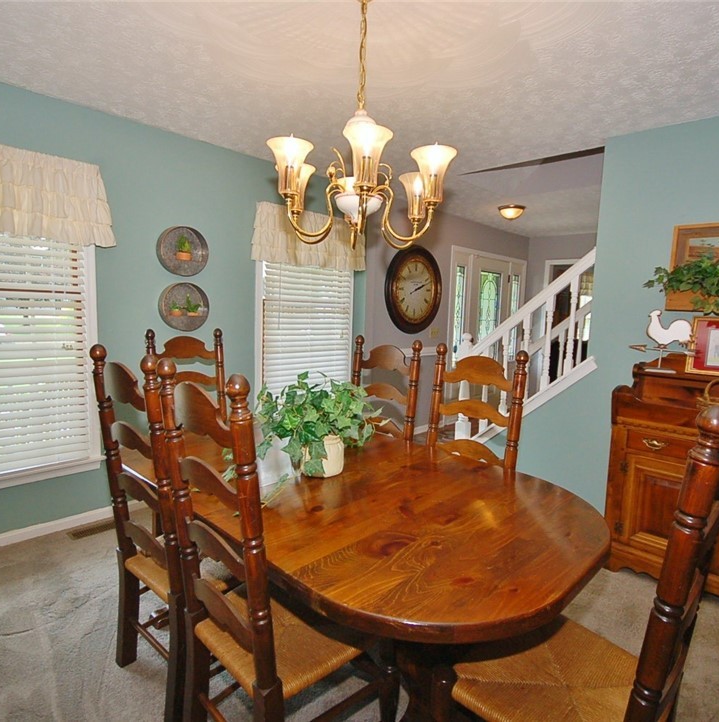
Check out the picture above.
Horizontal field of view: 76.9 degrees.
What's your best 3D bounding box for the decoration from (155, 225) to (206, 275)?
[{"bbox_3d":[-1.153,-0.711,2.970,0.070,0.325,0.325,8,9,44],"label":"decoration"}]

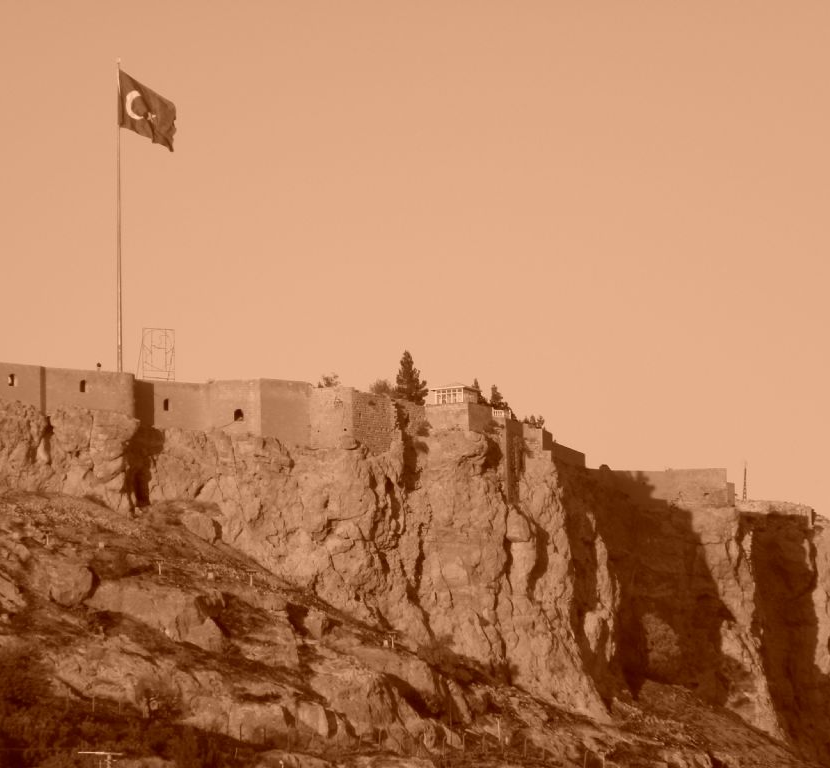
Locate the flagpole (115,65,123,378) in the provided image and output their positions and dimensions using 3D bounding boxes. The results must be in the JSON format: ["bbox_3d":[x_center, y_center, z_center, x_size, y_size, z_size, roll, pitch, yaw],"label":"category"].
[{"bbox_3d":[-36.690,-19.930,830.000,0.600,40.500,0.600,-1,-8,0],"label":"flagpole"}]

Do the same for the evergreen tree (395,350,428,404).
[{"bbox_3d":[-0.430,-0.560,828.000,4.000,7.000,4.000,-1,-8,0],"label":"evergreen tree"}]

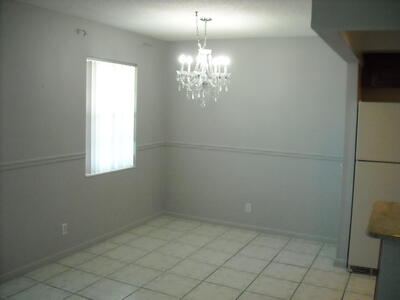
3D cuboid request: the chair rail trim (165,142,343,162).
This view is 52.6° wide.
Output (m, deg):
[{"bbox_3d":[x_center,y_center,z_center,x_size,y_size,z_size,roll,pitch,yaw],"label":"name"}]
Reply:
[{"bbox_3d":[0.605,0.010,5.199,2.430,0.055,0.025,5,7,26],"label":"chair rail trim"}]

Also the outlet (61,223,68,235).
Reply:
[{"bbox_3d":[-1.364,0.794,4.077,0.012,0.115,0.072,5,7,26],"label":"outlet"}]

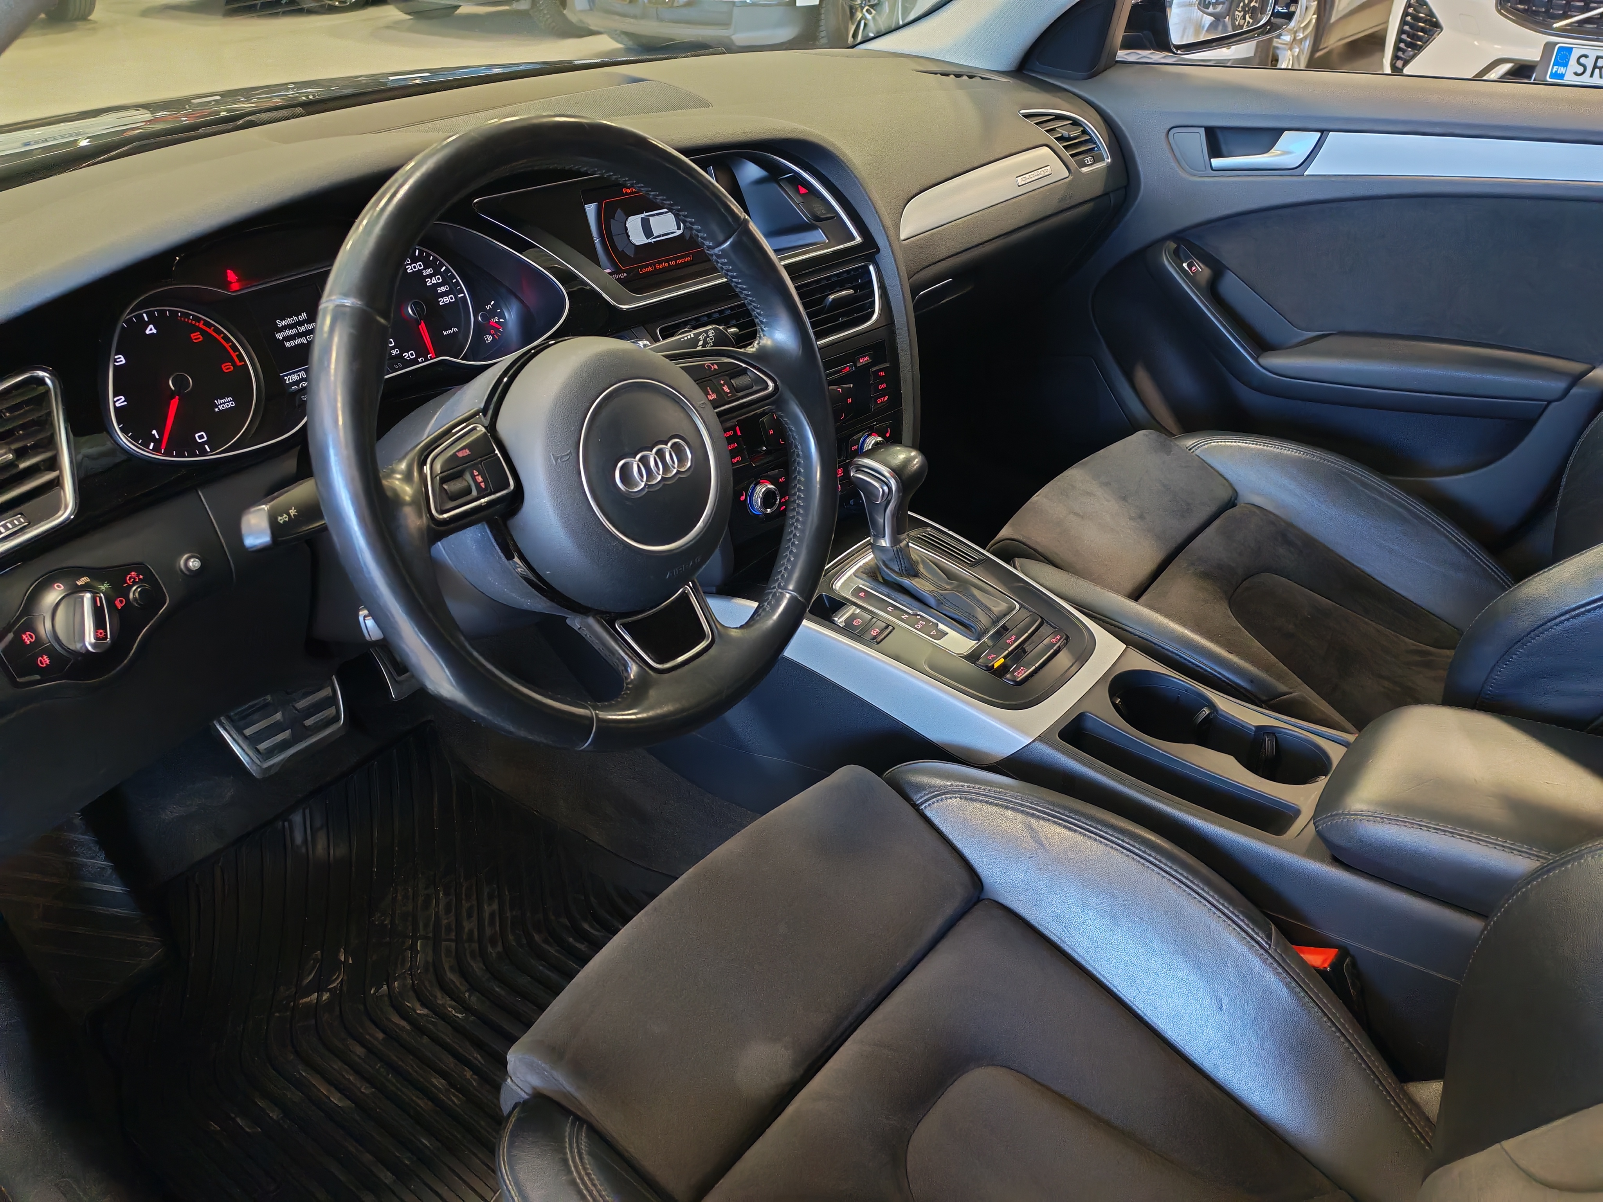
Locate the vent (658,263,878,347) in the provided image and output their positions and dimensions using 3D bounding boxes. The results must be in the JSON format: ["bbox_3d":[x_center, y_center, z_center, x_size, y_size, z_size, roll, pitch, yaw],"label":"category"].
[{"bbox_3d":[-0.031,-0.250,1.128,0.258,0.060,0.050,-26,23,-35],"label":"vent"}]

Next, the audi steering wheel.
[{"bbox_3d":[-0.118,-0.097,0.754,0.100,0.372,0.372,0,24,45],"label":"audi steering wheel"}]

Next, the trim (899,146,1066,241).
[{"bbox_3d":[0.200,-0.454,1.377,0.035,0.056,0.345,1,25,44],"label":"trim"}]

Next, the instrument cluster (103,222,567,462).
[{"bbox_3d":[-0.337,-0.194,0.907,0.075,0.122,0.360,-4,21,46],"label":"instrument cluster"}]

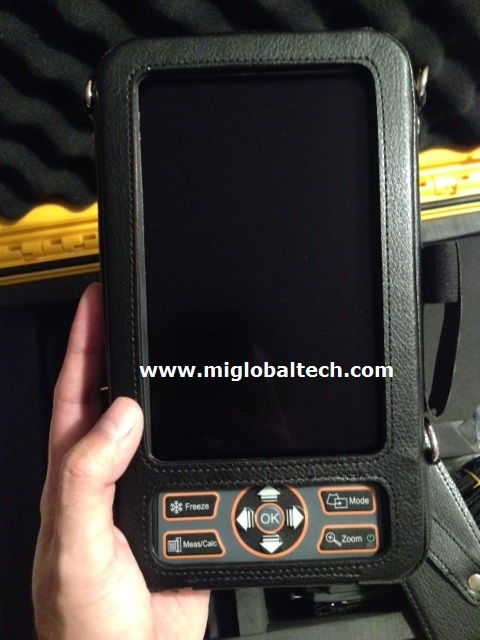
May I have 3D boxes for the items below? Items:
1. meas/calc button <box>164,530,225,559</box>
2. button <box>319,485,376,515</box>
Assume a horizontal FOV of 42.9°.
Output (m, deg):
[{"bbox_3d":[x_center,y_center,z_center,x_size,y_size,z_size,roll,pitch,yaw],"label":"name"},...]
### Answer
[{"bbox_3d":[-0.019,0.093,0.252,0.025,0.004,0.011,-2,90,0],"label":"meas/calc button"},{"bbox_3d":[0.044,0.075,0.252,0.024,0.004,0.012,-2,90,0],"label":"button"}]

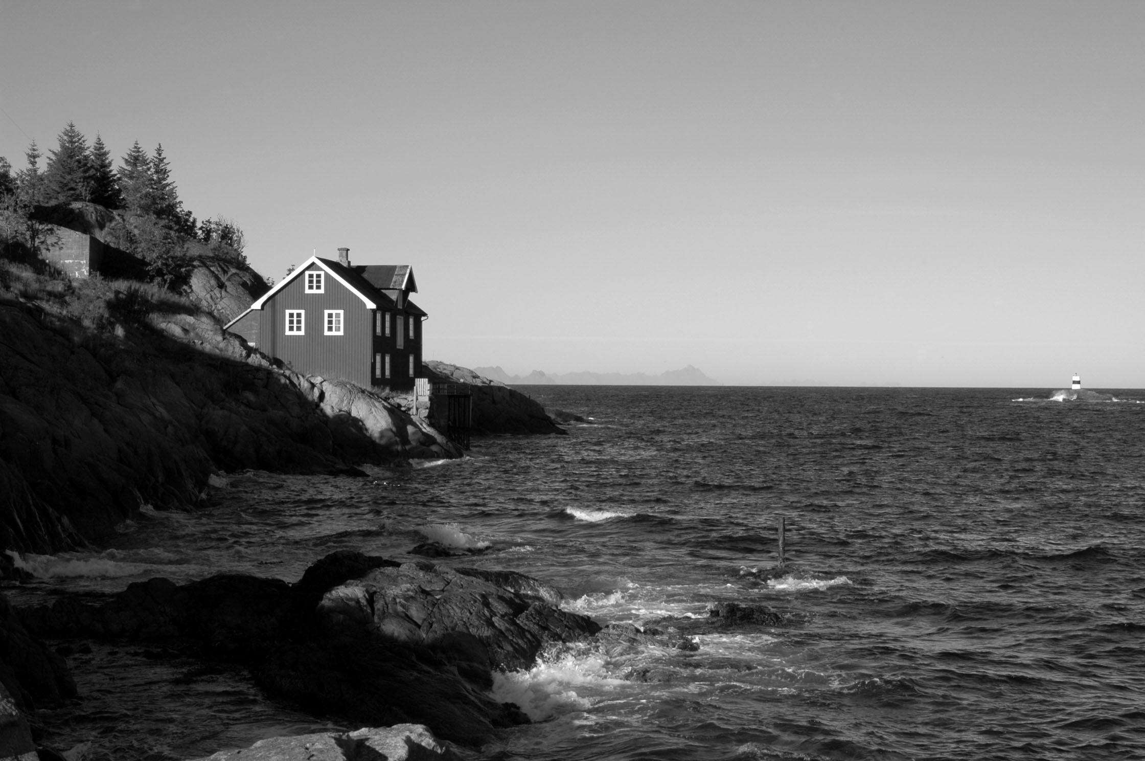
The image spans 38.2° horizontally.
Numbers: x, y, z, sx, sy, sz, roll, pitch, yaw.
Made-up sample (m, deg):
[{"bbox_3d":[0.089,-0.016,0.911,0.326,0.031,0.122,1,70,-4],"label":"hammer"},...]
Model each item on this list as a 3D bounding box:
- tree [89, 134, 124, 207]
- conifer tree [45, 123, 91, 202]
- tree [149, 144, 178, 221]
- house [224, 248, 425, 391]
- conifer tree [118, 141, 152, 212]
[{"bbox_3d":[-32.793,-14.669,116.000,2.450,5.277,2.450,0,0,0],"label":"tree"},{"bbox_3d":[-34.851,-15.064,114.000,3.334,5.618,3.334,0,0,0],"label":"conifer tree"},{"bbox_3d":[-28.555,-13.857,115.000,2.192,5.356,2.192,0,0,0],"label":"tree"},{"bbox_3d":[-16.449,-4.024,112.153,10.418,9.300,13.825,0,0,9],"label":"house"},{"bbox_3d":[-30.424,-14.200,115.000,2.367,4.920,2.367,0,0,0],"label":"conifer tree"}]

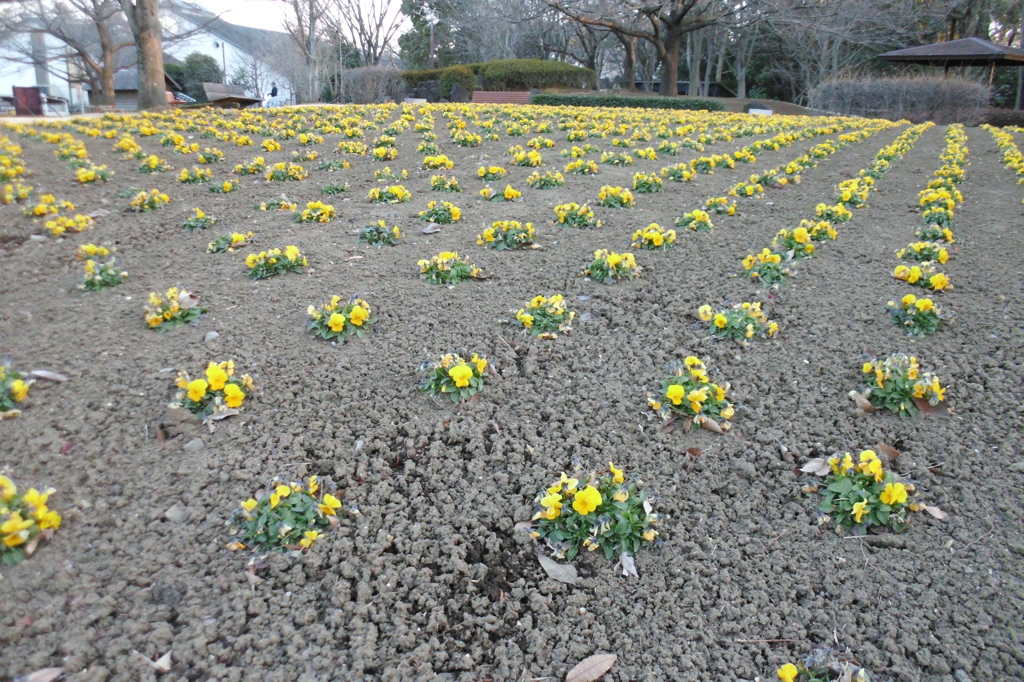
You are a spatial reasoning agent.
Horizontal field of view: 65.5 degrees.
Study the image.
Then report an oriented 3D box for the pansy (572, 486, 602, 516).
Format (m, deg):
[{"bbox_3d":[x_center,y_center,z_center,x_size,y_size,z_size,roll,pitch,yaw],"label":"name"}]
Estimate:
[{"bbox_3d":[0.129,0.273,1.354,0.049,0.050,0.020,5,-5,17],"label":"pansy"}]

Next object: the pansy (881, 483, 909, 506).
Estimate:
[{"bbox_3d":[0.672,0.270,1.397,0.020,0.046,0.047,13,3,-43],"label":"pansy"}]

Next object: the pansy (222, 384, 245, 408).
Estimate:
[{"bbox_3d":[-0.588,0.117,1.680,0.046,0.051,0.020,-7,0,-24],"label":"pansy"}]

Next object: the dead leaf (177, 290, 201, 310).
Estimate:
[{"bbox_3d":[-1.011,-0.127,2.487,0.072,0.053,0.040,-6,19,-22],"label":"dead leaf"}]

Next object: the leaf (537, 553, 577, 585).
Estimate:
[{"bbox_3d":[0.073,0.376,1.306,0.085,0.014,0.045,13,29,23],"label":"leaf"}]

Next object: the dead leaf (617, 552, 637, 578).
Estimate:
[{"bbox_3d":[0.232,0.447,1.587,0.032,0.025,0.054,-3,24,-10],"label":"dead leaf"}]

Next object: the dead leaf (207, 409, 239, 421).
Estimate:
[{"bbox_3d":[-0.626,0.159,1.720,0.061,0.016,0.038,-23,35,-39],"label":"dead leaf"}]

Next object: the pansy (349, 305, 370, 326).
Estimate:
[{"bbox_3d":[-0.395,-0.066,2.051,0.048,0.052,0.020,0,1,1],"label":"pansy"}]

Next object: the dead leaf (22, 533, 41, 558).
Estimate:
[{"bbox_3d":[-0.957,0.406,1.586,0.026,0.020,0.053,-2,24,-8],"label":"dead leaf"}]

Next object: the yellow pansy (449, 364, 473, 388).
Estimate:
[{"bbox_3d":[-0.136,0.091,2.097,0.063,0.059,0.024,0,9,-4],"label":"yellow pansy"}]

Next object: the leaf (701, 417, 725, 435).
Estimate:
[{"bbox_3d":[0.510,0.214,2.028,0.028,0.022,0.075,-11,26,-27],"label":"leaf"}]

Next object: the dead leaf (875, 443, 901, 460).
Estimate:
[{"bbox_3d":[0.775,0.225,1.630,0.027,0.012,0.060,-6,27,-13],"label":"dead leaf"}]

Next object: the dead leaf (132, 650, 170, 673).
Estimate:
[{"bbox_3d":[-0.617,0.547,1.362,0.065,0.024,0.035,4,24,6],"label":"dead leaf"}]

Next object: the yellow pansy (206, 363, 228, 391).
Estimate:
[{"bbox_3d":[-0.635,0.076,1.715,0.047,0.053,0.020,-8,1,-28],"label":"yellow pansy"}]

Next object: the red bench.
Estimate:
[{"bbox_3d":[-0.332,-6.818,23.000,1.680,0.780,0.600,0,17,-1],"label":"red bench"}]

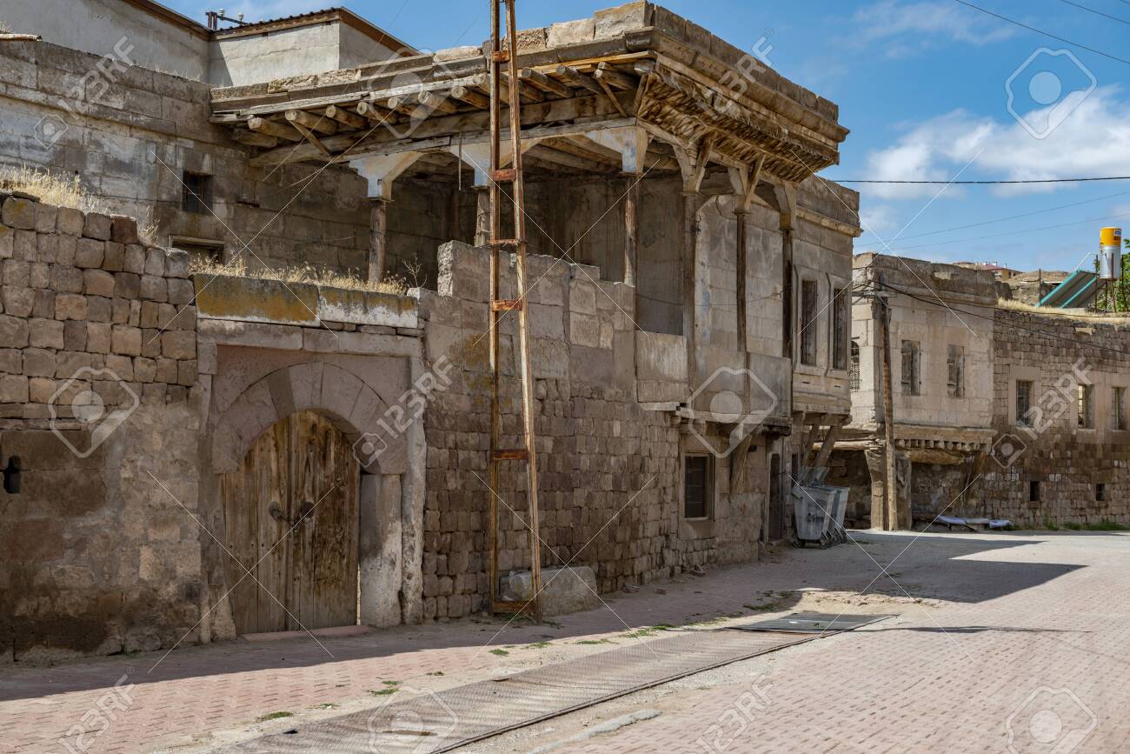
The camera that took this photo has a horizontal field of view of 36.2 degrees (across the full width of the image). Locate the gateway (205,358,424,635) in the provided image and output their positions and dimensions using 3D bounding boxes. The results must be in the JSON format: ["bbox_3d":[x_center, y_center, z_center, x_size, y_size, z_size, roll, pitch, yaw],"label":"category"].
[{"bbox_3d":[-2.349,1.043,15.436,0.500,2.420,2.450,-3,-4,43],"label":"gateway"}]

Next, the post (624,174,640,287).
[{"bbox_3d":[0.838,-1.237,21.700,0.150,2.600,0.150,-2,-3,28],"label":"post"}]

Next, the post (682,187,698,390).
[{"bbox_3d":[1.679,-1.138,23.200,0.160,2.750,0.160,-2,-3,28],"label":"post"}]

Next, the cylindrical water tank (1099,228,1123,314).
[{"bbox_3d":[15.169,-2.993,48.000,0.620,2.350,0.620,0,-3,0],"label":"cylindrical water tank"}]

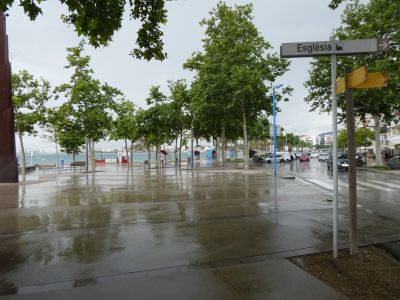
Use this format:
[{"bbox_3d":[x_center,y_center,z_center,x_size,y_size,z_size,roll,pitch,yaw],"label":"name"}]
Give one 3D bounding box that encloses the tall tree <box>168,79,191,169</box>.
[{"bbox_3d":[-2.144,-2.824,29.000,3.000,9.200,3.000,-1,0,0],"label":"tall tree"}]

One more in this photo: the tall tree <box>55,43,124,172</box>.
[{"bbox_3d":[-9.962,-3.967,25.000,6.000,11.810,6.000,-1,-1,0],"label":"tall tree"}]

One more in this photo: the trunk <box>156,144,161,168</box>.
[{"bbox_3d":[-4.190,0.656,28.000,0.340,2.450,0.340,-1,0,0],"label":"trunk"}]

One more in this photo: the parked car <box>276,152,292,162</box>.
[{"bbox_3d":[14.578,1.325,49.000,4.300,1.767,1.800,0,-1,-21],"label":"parked car"}]

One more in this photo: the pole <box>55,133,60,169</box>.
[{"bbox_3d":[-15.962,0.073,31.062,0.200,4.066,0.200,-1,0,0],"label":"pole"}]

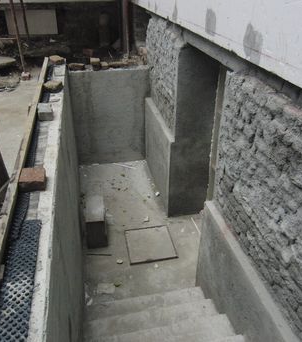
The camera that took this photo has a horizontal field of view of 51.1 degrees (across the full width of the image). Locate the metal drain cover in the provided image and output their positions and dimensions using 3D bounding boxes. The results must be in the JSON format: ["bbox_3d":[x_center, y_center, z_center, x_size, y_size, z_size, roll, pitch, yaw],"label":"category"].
[{"bbox_3d":[-0.007,0.847,3.726,0.530,0.030,0.535,-6,32,-11],"label":"metal drain cover"}]

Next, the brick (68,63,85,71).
[{"bbox_3d":[-1.061,-1.487,4.538,0.220,0.065,0.110,-6,33,-12],"label":"brick"}]

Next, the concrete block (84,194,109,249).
[{"bbox_3d":[-0.705,0.639,4.023,0.228,0.399,0.522,-5,30,-11],"label":"concrete block"}]

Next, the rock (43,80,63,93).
[{"bbox_3d":[-0.944,-0.817,3.069,0.185,0.065,0.140,-4,32,-7],"label":"rock"}]

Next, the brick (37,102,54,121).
[{"bbox_3d":[-0.827,-0.468,2.508,0.102,0.068,0.185,-8,33,-14],"label":"brick"}]

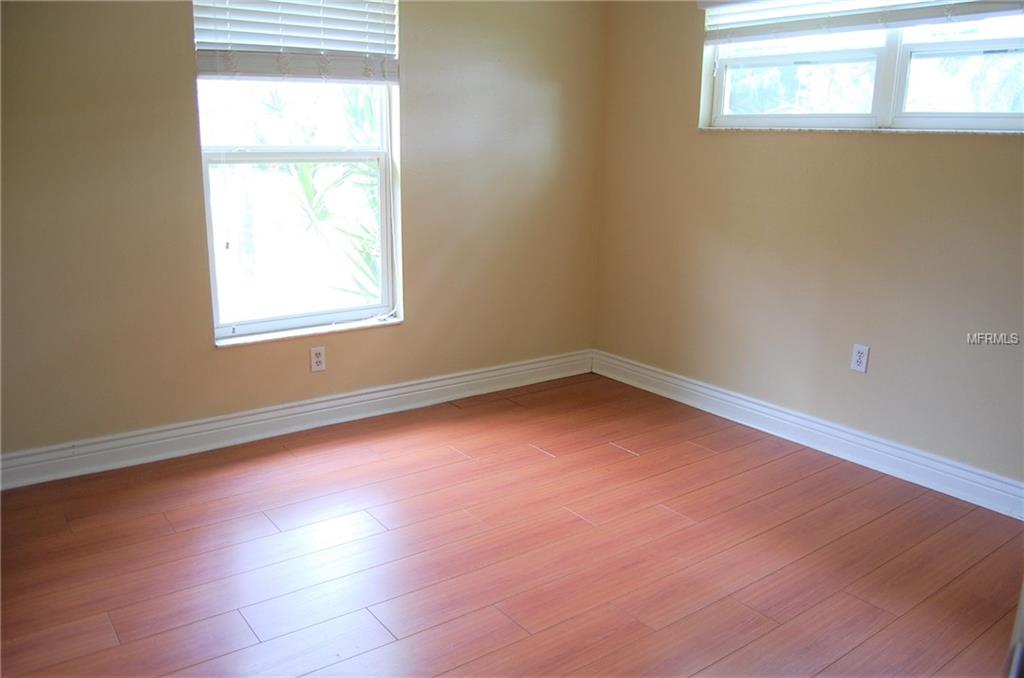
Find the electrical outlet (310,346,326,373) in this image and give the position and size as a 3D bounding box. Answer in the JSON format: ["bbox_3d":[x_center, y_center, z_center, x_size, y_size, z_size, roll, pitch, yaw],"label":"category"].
[{"bbox_3d":[-0.932,0.100,3.697,0.071,0.115,0.010,-9,17,-36],"label":"electrical outlet"}]

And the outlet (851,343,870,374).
[{"bbox_3d":[1.546,0.089,3.402,0.010,0.115,0.071,-9,17,-36],"label":"outlet"}]

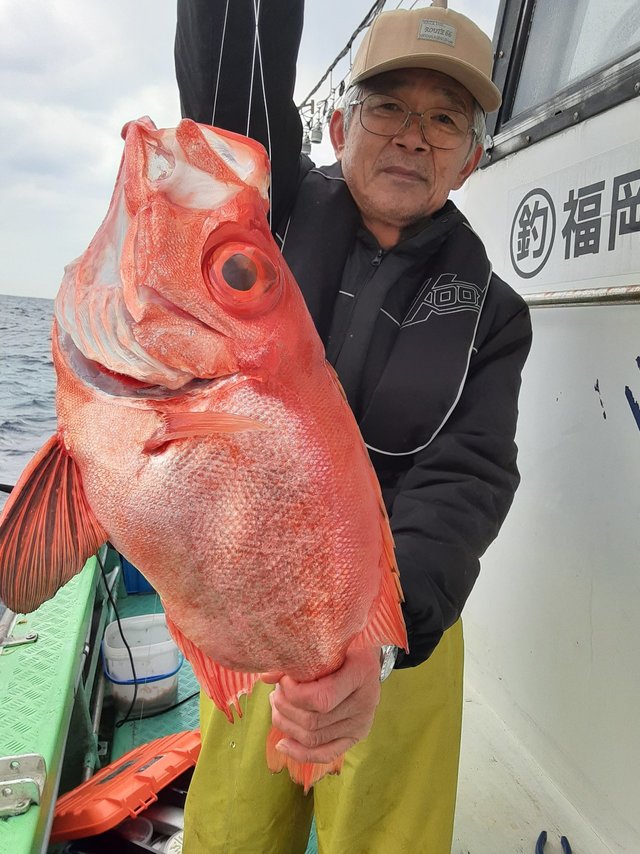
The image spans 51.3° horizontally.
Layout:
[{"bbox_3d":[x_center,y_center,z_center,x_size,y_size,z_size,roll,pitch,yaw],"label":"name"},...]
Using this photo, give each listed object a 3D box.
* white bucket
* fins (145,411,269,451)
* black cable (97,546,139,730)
[{"bbox_3d":[-0.586,0.778,2.165,0.228,0.240,0.218,0,10,-28],"label":"white bucket"},{"bbox_3d":[-0.087,0.003,0.505,0.095,0.028,0.025,6,12,5],"label":"fins"},{"bbox_3d":[-0.610,0.640,2.010,0.135,0.570,0.130,-3,10,-14],"label":"black cable"}]

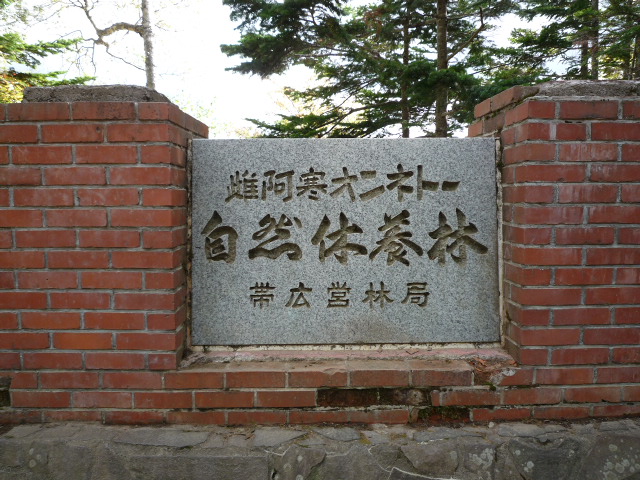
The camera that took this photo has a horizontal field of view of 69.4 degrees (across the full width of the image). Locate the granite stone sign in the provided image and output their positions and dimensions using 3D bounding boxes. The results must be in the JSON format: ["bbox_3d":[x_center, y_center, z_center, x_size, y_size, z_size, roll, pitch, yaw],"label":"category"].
[{"bbox_3d":[0.101,0.005,1.863,1.200,0.803,0.100,0,-2,-1],"label":"granite stone sign"}]

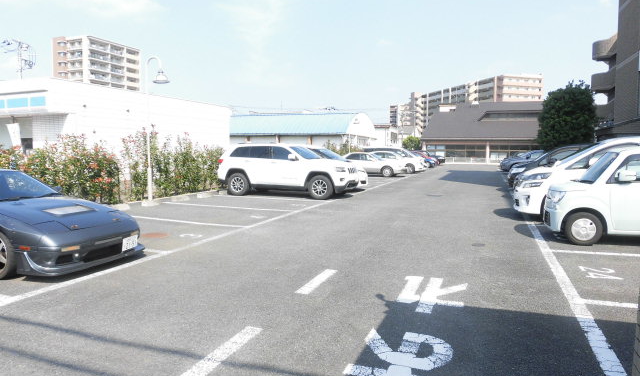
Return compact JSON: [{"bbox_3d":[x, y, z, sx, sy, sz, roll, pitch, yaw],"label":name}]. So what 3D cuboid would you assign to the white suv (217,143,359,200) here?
[{"bbox_3d":[-1.078,-0.639,15.260,4.820,1.770,1.940,2,5,21],"label":"white suv"}]

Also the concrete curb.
[{"bbox_3d":[-4.569,0.275,13.915,0.160,0.140,5.600,2,5,21],"label":"concrete curb"}]

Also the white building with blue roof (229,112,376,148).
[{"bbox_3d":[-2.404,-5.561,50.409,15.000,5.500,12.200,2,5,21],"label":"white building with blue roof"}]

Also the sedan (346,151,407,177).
[{"bbox_3d":[2.924,-1.430,26.691,4.600,1.420,1.740,2,5,21],"label":"sedan"}]

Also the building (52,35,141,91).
[{"bbox_3d":[-69.554,-27.853,140.565,13.300,33.600,21.000,2,5,21],"label":"building"}]

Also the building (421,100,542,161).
[{"bbox_3d":[23.039,-7.008,56.645,17.500,7.600,15.000,2,5,21],"label":"building"}]

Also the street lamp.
[{"bbox_3d":[-4.767,-1.699,13.051,0.820,4.220,0.480,2,5,21],"label":"street lamp"}]

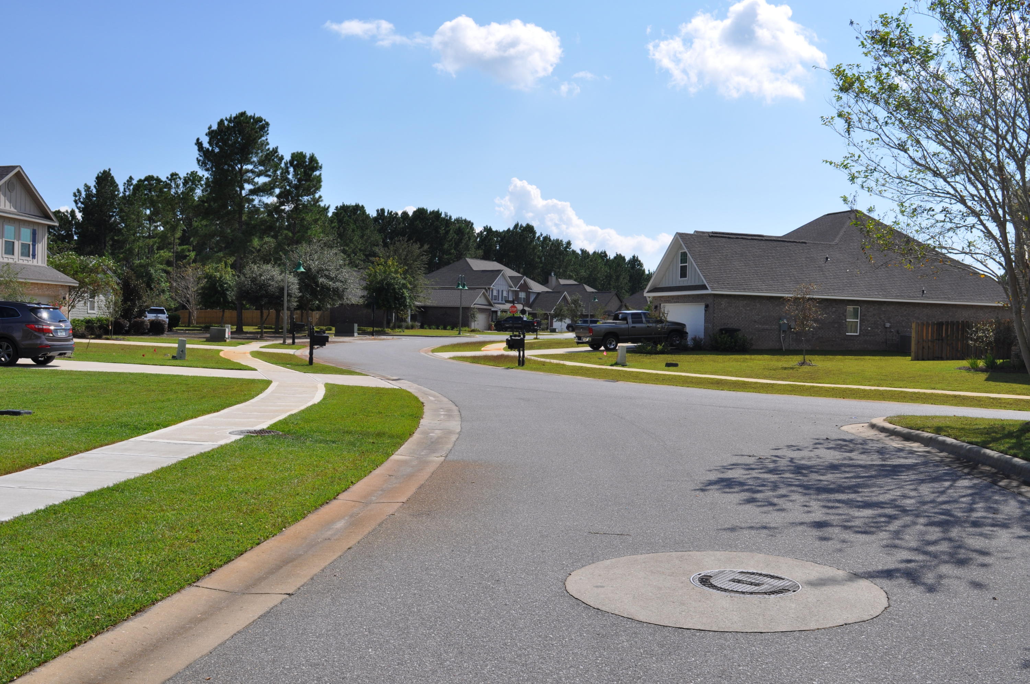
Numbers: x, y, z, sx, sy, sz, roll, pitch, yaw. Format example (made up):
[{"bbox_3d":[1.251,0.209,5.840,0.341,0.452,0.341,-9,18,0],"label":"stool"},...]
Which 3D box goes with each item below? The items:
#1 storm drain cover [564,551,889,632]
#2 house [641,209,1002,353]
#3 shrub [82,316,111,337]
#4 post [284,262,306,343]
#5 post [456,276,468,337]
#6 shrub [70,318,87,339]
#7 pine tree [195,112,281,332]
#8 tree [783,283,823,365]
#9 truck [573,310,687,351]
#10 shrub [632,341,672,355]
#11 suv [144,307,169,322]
[{"bbox_3d":[1.232,1.473,6.120,1.860,0.050,1.860,1,1,0],"label":"storm drain cover"},{"bbox_3d":[15.864,-3.788,60.578,18.400,8.150,15.600,1,1,-19],"label":"house"},{"bbox_3d":[-21.153,-0.753,51.988,1.420,1.080,1.250,1,1,-22],"label":"shrub"},{"bbox_3d":[-11.121,-2.086,51.997,1.100,4.450,0.600,2,1,-6],"label":"post"},{"bbox_3d":[-4.625,-3.243,89.942,0.620,5.250,1.700,2,1,22],"label":"post"},{"bbox_3d":[-21.423,-0.676,50.389,1.000,1.000,1.000,1,1,-23],"label":"shrub"},{"bbox_3d":[-21.258,-9.317,78.813,6.500,17.100,6.300,1,1,-15],"label":"pine tree"},{"bbox_3d":[11.294,-0.720,39.965,1.500,3.150,1.450,2,1,16],"label":"tree"},{"bbox_3d":[5.780,-0.600,50.700,5.750,1.900,2.000,-2,2,-19],"label":"truck"},{"bbox_3d":[6.038,0.216,45.643,1.700,0.650,1.250,1,1,-19],"label":"shrub"},{"bbox_3d":[-28.588,-1.945,82.000,1.920,1.780,4.750,1,1,-16],"label":"suv"}]

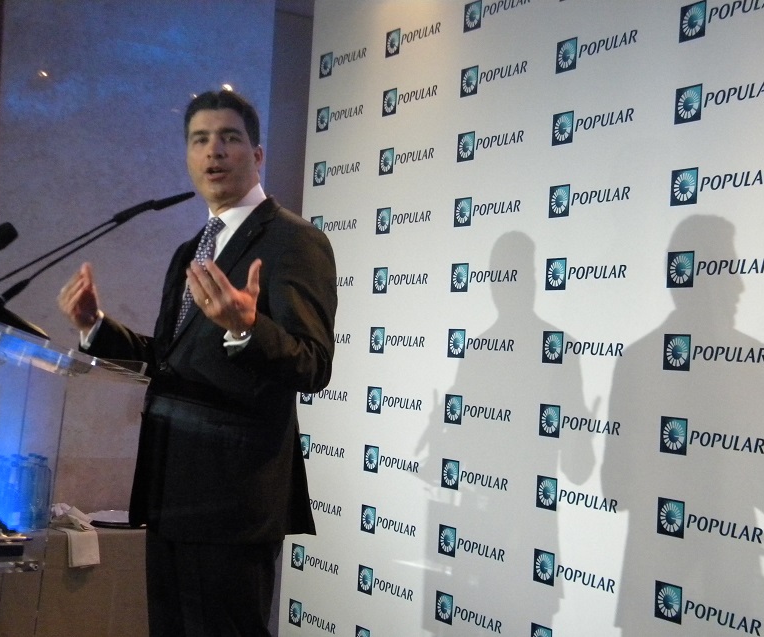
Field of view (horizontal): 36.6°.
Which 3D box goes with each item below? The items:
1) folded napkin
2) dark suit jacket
[{"bbox_3d":[-1.099,0.768,4.120,0.140,0.200,0.190,4,-2,-33],"label":"folded napkin"},{"bbox_3d":[-0.379,0.102,2.500,0.360,0.760,0.540,4,-2,-42],"label":"dark suit jacket"}]

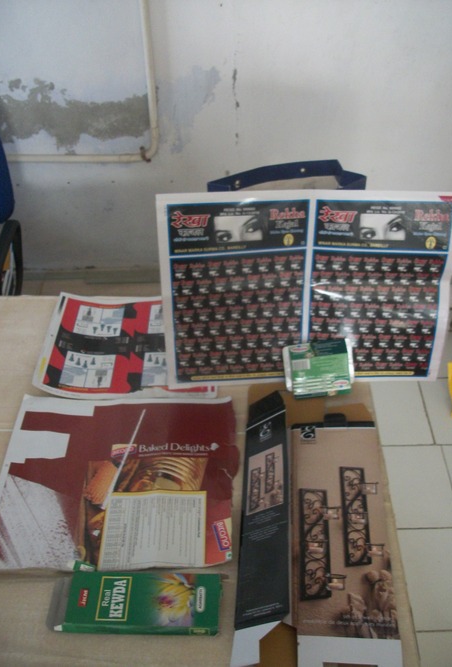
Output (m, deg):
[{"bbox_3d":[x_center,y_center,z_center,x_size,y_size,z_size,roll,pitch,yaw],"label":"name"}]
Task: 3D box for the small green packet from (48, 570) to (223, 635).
[{"bbox_3d":[-0.121,0.380,0.871,0.222,0.022,0.074,1,44,1],"label":"small green packet"}]

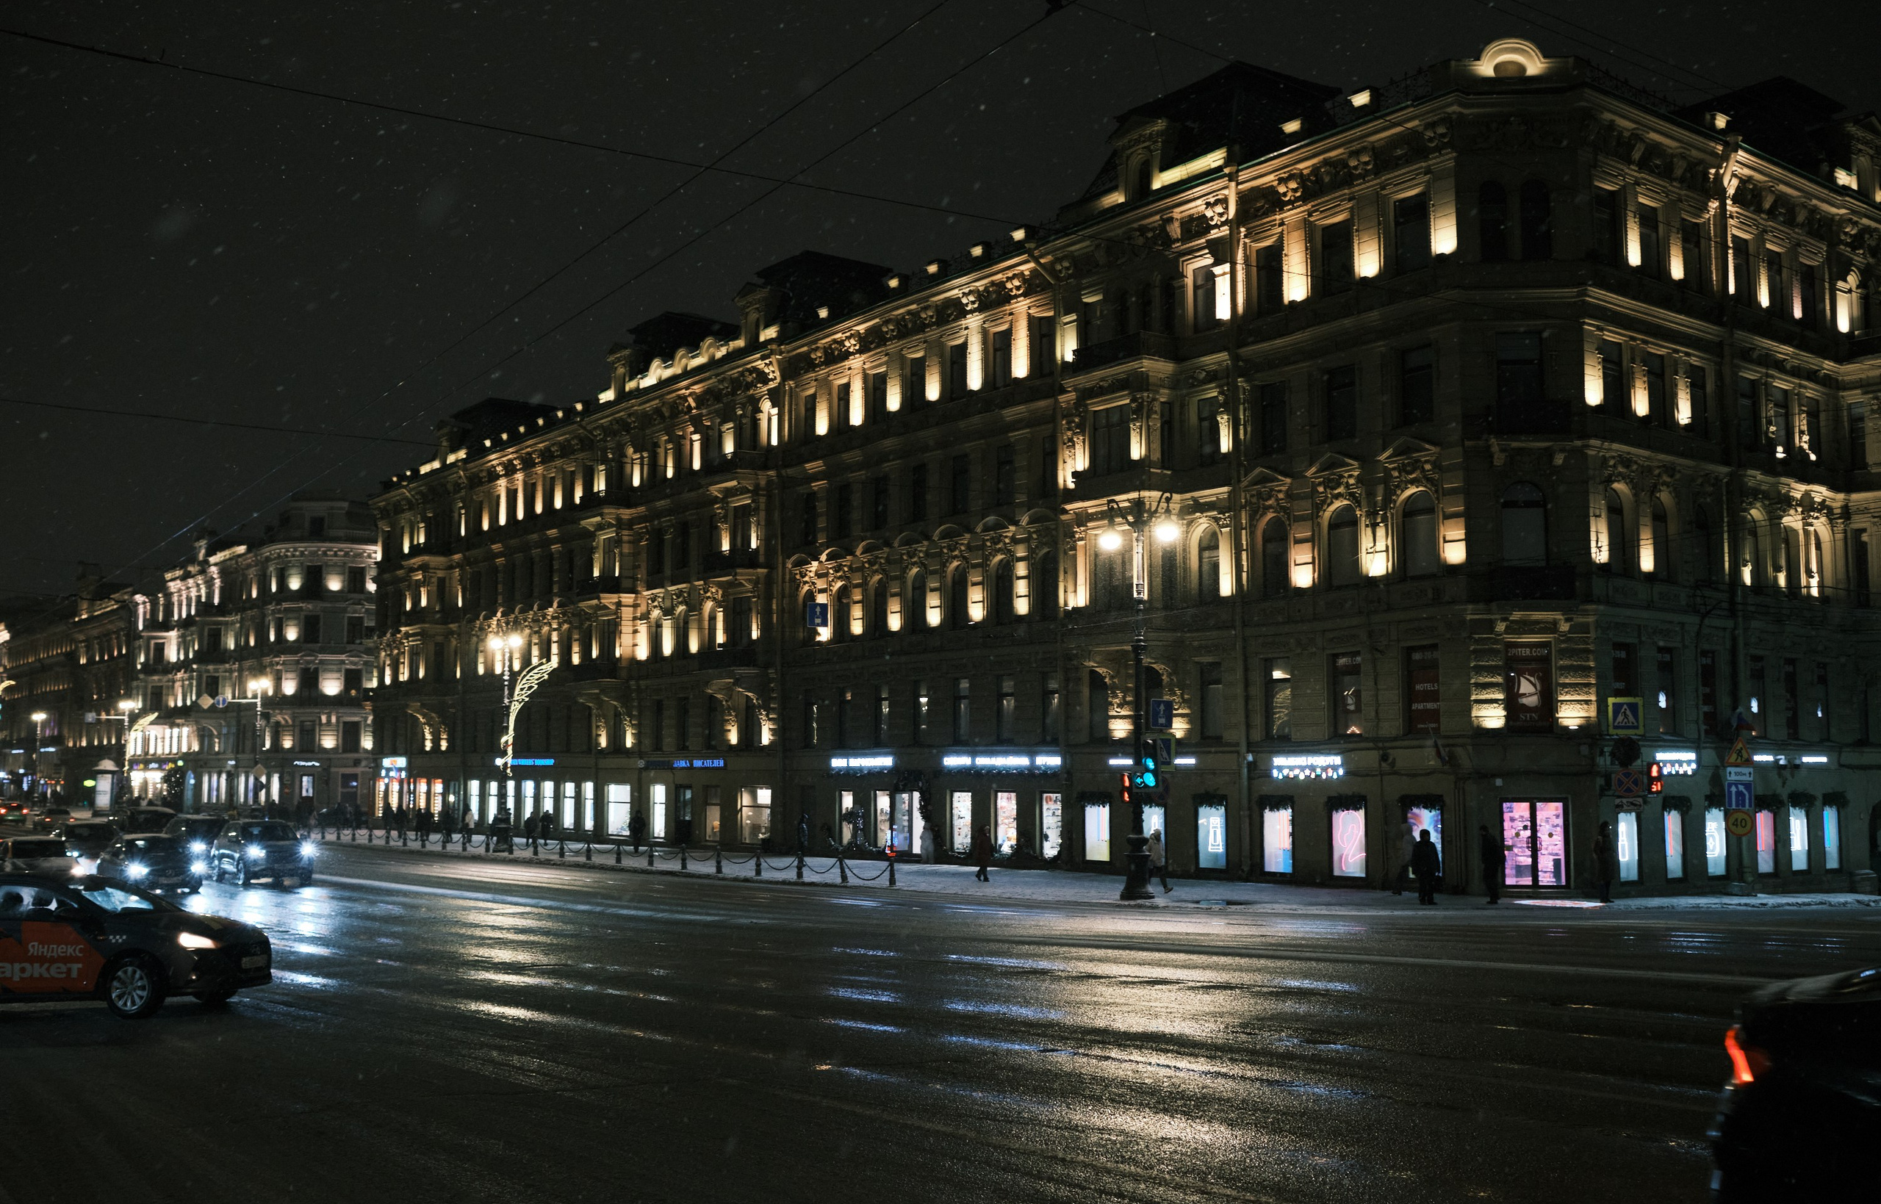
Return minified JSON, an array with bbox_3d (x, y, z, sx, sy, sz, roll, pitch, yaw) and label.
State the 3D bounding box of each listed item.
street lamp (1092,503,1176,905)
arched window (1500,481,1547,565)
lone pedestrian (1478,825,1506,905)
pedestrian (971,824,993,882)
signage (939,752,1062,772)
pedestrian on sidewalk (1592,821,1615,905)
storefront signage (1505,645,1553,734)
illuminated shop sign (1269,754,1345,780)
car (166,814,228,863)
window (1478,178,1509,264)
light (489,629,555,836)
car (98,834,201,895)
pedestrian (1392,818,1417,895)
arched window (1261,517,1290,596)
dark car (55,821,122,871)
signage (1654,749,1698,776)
[{"bbox_3d":[4.651,2.161,43.418,0.800,9.655,2.300,4,-7,-35],"label":"street lamp"},{"bbox_3d":[14.879,-1.997,46.750,1.161,2.116,0.250,-1,-6,8],"label":"arched window"},{"bbox_3d":[12.445,5.951,41.297,0.480,1.740,0.480,3,-7,-21],"label":"lone pedestrian"},{"bbox_3d":[1.158,6.930,50.582,0.520,1.600,0.500,4,-7,-35],"label":"pedestrian"},{"bbox_3d":[1.942,5.393,61.626,0.180,0.641,6.853,4,-7,-35],"label":"signage"},{"bbox_3d":[15.240,5.970,42.000,0.460,1.820,0.520,-1,-6,8],"label":"pedestrian on sidewalk"},{"bbox_3d":[14.322,2.089,44.469,1.164,2.215,0.120,0,-6,6],"label":"storefront signage"},{"bbox_3d":[9.720,4.385,48.427,0.150,0.678,2.584,4,-7,-35],"label":"illuminated shop sign"},{"bbox_3d":[-24.157,7.915,60.112,1.850,1.700,4.600,4,-7,-35],"label":"car"},{"bbox_3d":[14.386,-9.872,47.599,0.740,2.150,0.250,-1,-6,8],"label":"window"},{"bbox_3d":[-16.796,5.437,73.200,2.600,9.100,2.100,4,-7,-35],"label":"light"},{"bbox_3d":[-19.834,6.594,46.000,1.820,1.480,4.550,4,-7,-31],"label":"car"},{"bbox_3d":[11.243,6.254,44.420,0.520,1.740,0.600,4,-7,-35],"label":"pedestrian"},{"bbox_3d":[9.359,-1.251,51.076,0.300,2.220,1.100,5,-8,-36],"label":"arched window"},{"bbox_3d":[-25.640,7.384,54.853,1.820,1.540,4.450,4,-7,-32],"label":"dark car"},{"bbox_3d":[18.838,4.118,46.832,2.100,0.670,0.150,5,-8,-38],"label":"signage"}]

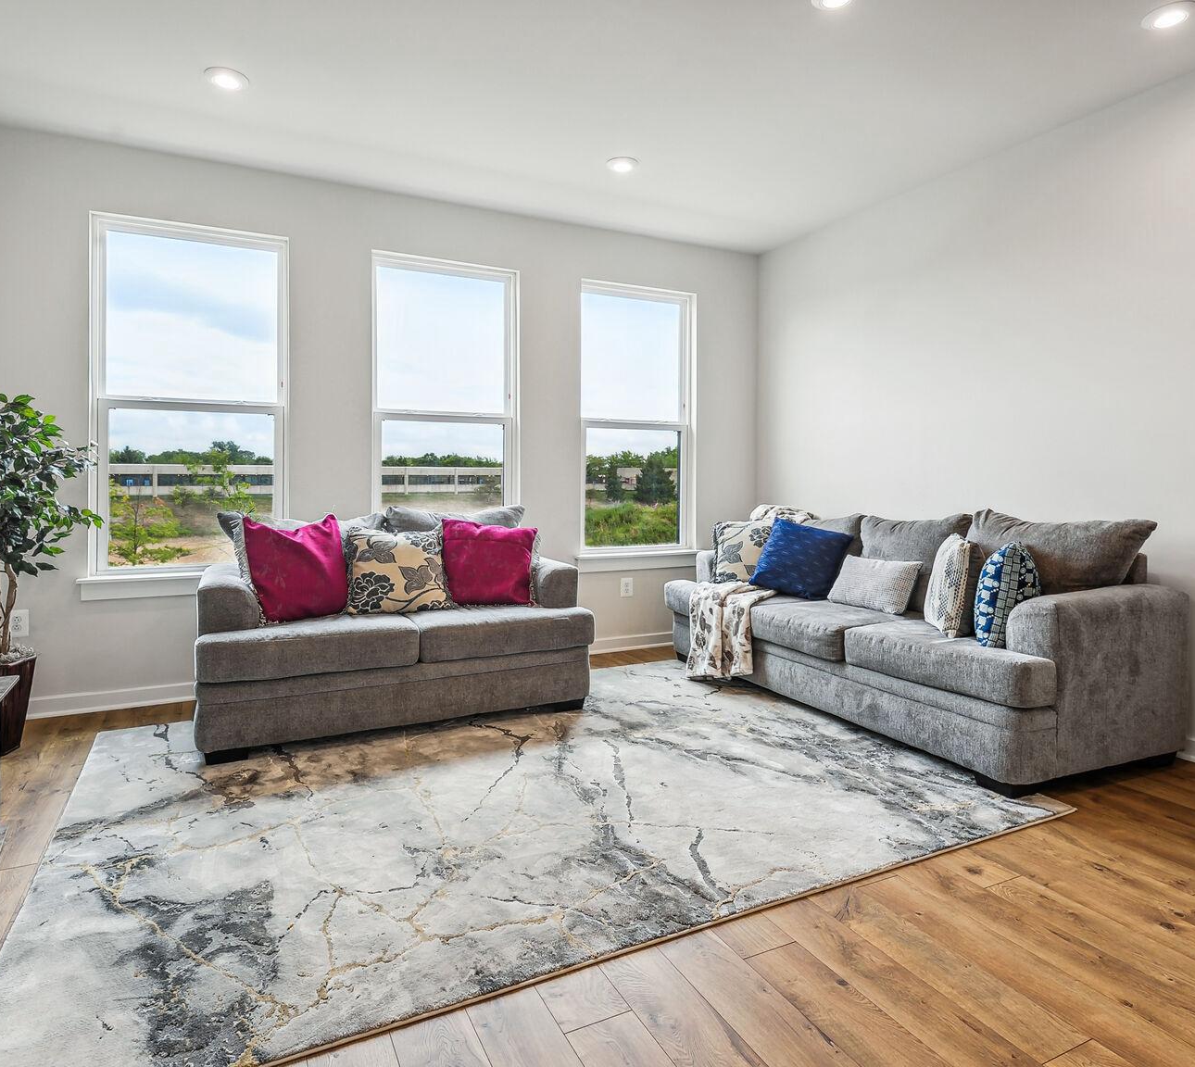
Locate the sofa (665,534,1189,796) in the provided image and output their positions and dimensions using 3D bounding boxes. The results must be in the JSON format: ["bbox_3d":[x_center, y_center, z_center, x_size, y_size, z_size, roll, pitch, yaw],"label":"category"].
[{"bbox_3d":[1.399,0.451,3.701,0.990,0.830,2.340,-1,4,-27],"label":"sofa"}]

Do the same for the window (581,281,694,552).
[{"bbox_3d":[0.271,-0.741,4.779,0.877,1.755,0.100,-1,4,-27],"label":"window"}]

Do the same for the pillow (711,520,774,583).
[{"bbox_3d":[0.918,0.118,4.413,0.460,0.420,0.160,-1,-11,-19],"label":"pillow"}]

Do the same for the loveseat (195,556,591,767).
[{"bbox_3d":[-1.001,0.448,3.546,1.710,0.830,0.960,-1,4,-27],"label":"loveseat"}]

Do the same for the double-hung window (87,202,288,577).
[{"bbox_3d":[-2.029,-0.665,3.598,0.850,1.710,0.100,-1,4,-27],"label":"double-hung window"}]

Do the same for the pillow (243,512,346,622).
[{"bbox_3d":[-1.368,0.145,3.259,0.460,0.470,0.160,-2,-16,-32],"label":"pillow"}]

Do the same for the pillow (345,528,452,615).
[{"bbox_3d":[-0.963,0.163,3.491,0.470,0.430,0.160,-1,-18,-27],"label":"pillow"}]

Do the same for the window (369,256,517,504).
[{"bbox_3d":[-0.884,-0.704,4.186,0.855,1.730,0.100,-1,4,-27],"label":"window"}]

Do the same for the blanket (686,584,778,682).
[{"bbox_3d":[0.833,0.545,4.041,0.410,0.480,0.570,-1,4,-27],"label":"blanket"}]

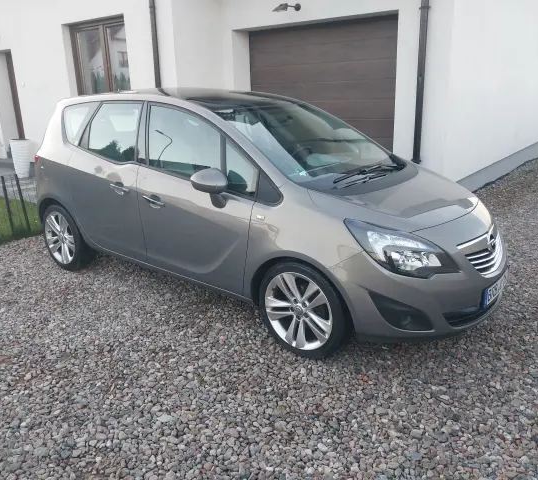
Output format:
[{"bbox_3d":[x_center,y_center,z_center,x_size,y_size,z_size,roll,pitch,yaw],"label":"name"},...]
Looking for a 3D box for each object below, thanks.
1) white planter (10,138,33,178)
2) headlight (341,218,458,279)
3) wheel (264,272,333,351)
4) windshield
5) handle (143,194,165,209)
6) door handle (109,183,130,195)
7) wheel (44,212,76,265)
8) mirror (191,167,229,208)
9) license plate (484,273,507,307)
[{"bbox_3d":[-4.464,-1.472,10.002,0.375,0.700,0.375,13,22,38],"label":"white planter"},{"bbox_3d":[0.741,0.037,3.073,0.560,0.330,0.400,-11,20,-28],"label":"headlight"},{"bbox_3d":[0.232,0.413,3.409,0.485,0.485,0.190,12,22,36],"label":"wheel"},{"bbox_3d":[0.298,-0.731,3.997,1.060,0.120,1.330,38,36,25],"label":"windshield"},{"bbox_3d":[-0.805,-0.263,3.872,0.225,0.055,0.055,21,27,35],"label":"handle"},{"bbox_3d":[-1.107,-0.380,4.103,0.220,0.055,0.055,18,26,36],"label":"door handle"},{"bbox_3d":[-1.811,-0.042,5.025,0.485,0.485,0.190,13,22,38],"label":"wheel"},{"bbox_3d":[-0.364,-0.336,3.484,0.180,0.250,0.230,13,22,38],"label":"mirror"},{"bbox_3d":[1.407,0.274,3.370,0.020,0.115,0.520,13,22,38],"label":"license plate"}]

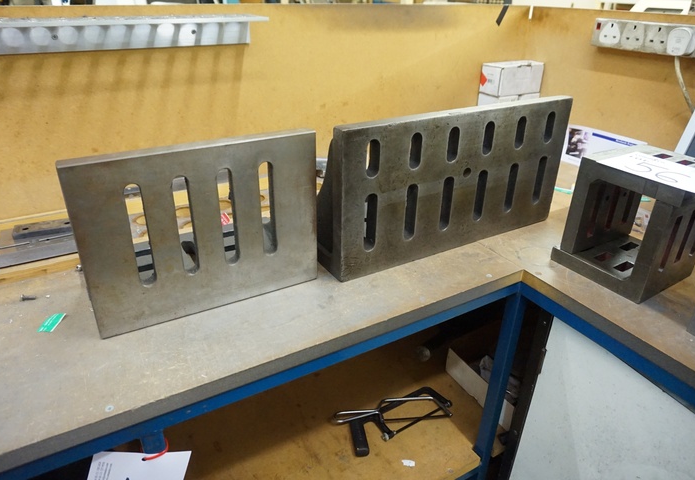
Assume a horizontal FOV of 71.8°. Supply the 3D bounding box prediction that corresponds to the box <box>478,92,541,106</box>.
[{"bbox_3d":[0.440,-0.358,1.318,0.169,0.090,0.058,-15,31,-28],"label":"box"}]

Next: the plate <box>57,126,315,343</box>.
[{"bbox_3d":[-0.223,-0.047,0.693,0.301,0.225,0.194,-14,31,-27],"label":"plate"}]

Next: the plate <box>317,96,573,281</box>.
[{"bbox_3d":[0.141,-0.129,0.850,0.464,0.229,0.192,-15,31,-28],"label":"plate"}]

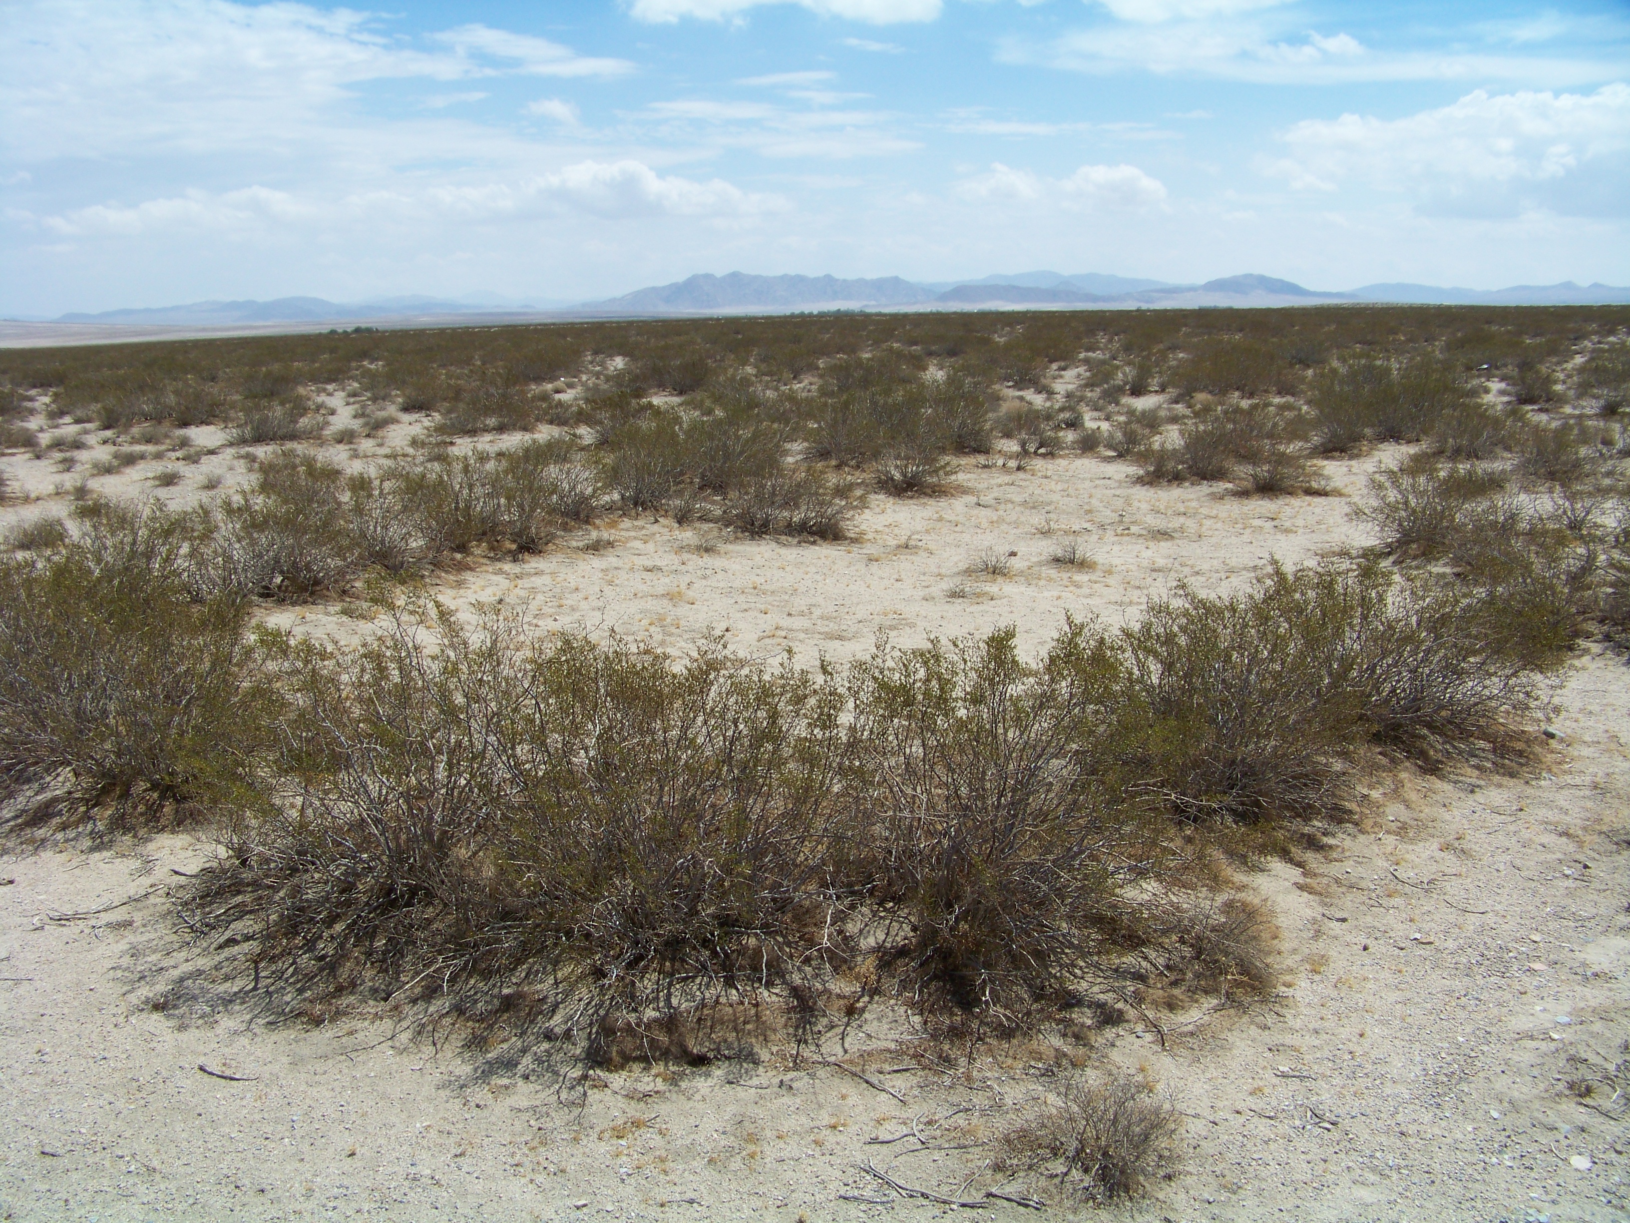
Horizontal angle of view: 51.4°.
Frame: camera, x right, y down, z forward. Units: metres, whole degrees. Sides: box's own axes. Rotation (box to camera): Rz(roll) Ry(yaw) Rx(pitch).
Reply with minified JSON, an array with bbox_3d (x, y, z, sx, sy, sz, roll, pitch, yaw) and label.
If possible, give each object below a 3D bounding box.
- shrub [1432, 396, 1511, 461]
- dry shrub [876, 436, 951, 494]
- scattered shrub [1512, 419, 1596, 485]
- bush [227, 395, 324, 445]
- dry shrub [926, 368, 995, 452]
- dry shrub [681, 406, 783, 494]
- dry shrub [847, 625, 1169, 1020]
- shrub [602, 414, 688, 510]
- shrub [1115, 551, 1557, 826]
[{"bbox_3d":[7.421,-2.091,19.129,0.881,0.658,0.793,3,11,21],"label":"shrub"},{"bbox_3d":[0.932,-1.404,16.091,0.694,0.517,0.624,0,10,3],"label":"dry shrub"},{"bbox_3d":[7.080,-1.523,16.132,0.778,0.576,0.739,4,11,23],"label":"scattered shrub"},{"bbox_3d":[-7.629,-2.717,23.944,1.312,0.632,1.049,-4,11,-17],"label":"bush"},{"bbox_3d":[1.766,-2.430,20.573,0.828,0.978,0.828,0,10,5],"label":"dry shrub"},{"bbox_3d":[-0.799,-1.543,16.229,0.962,0.789,0.866,-1,10,-3],"label":"dry shrub"},{"bbox_3d":[0.491,0.482,4.252,0.795,0.877,0.795,1,10,7],"label":"dry shrub"},{"bbox_3d":[-1.525,-1.345,15.108,0.752,0.803,0.752,-1,10,-6],"label":"shrub"},{"bbox_3d":[1.800,0.212,6.067,1.650,0.750,0.800,-4,11,-21],"label":"shrub"}]

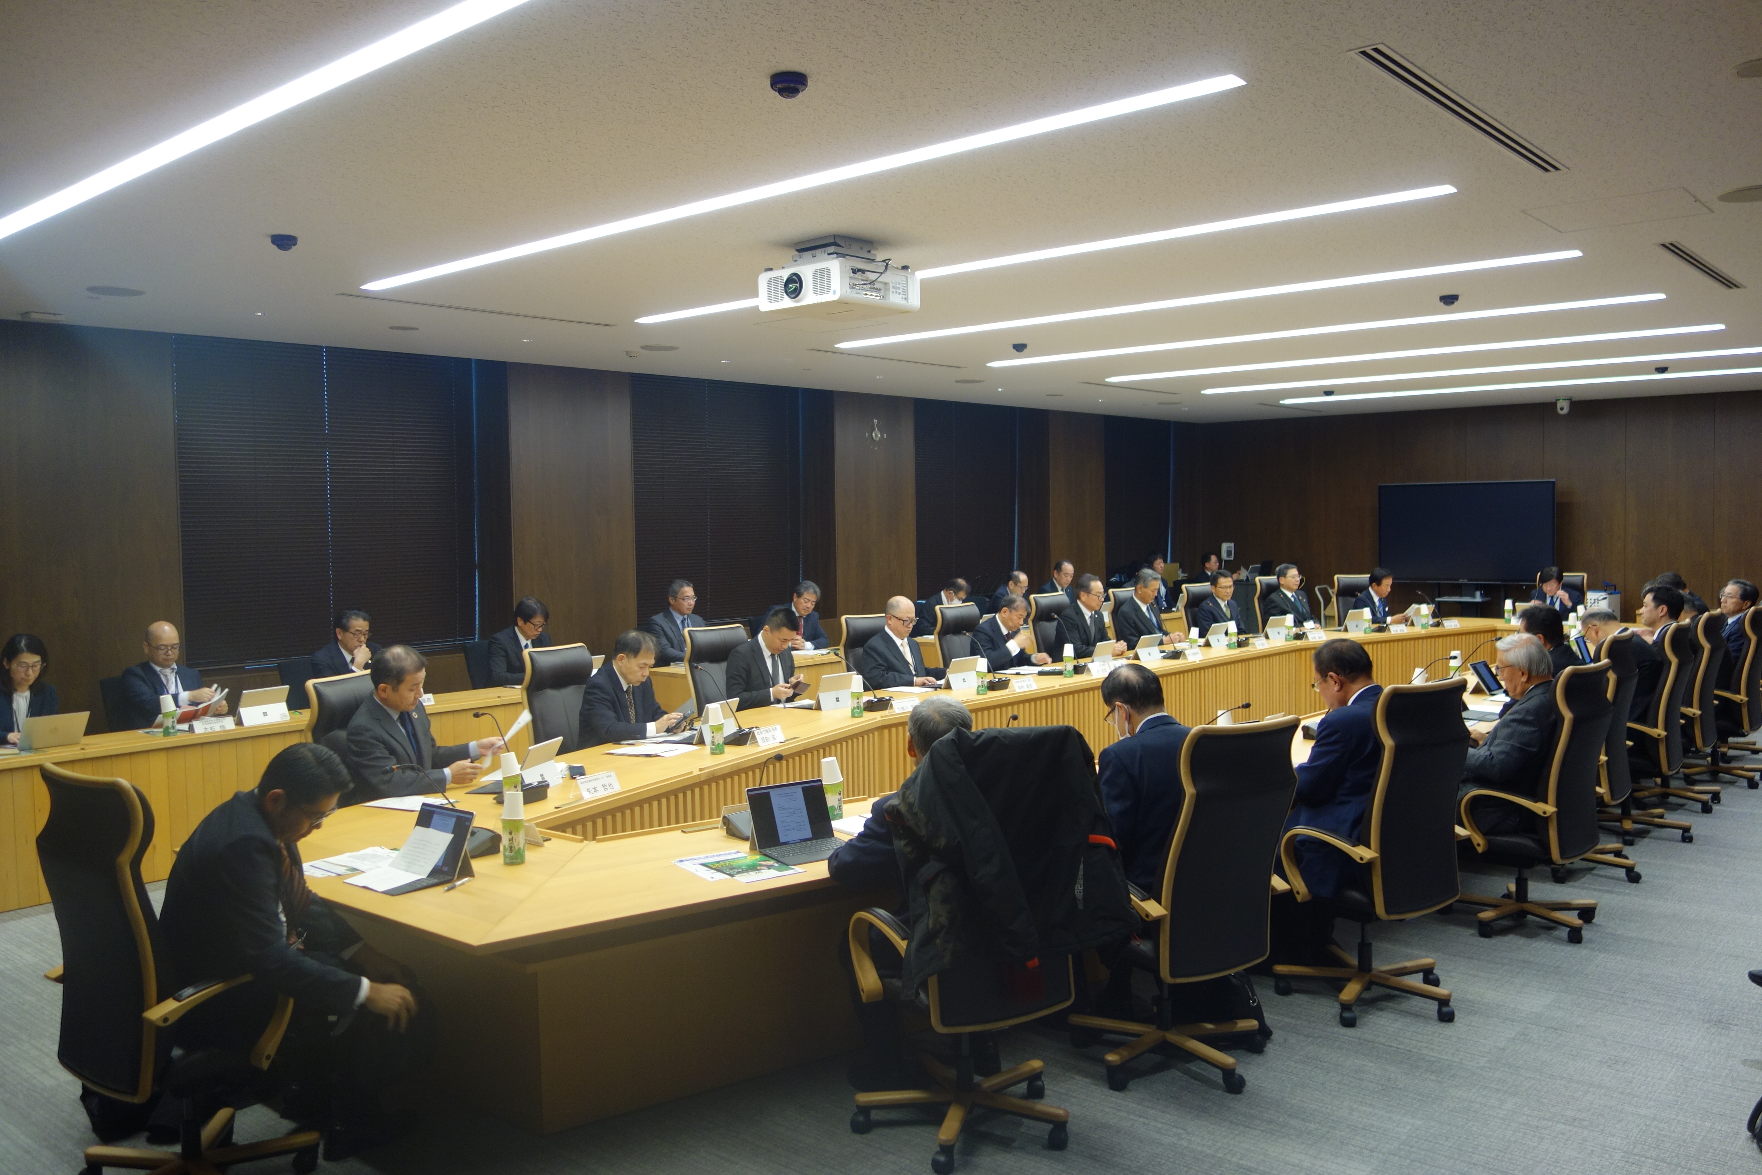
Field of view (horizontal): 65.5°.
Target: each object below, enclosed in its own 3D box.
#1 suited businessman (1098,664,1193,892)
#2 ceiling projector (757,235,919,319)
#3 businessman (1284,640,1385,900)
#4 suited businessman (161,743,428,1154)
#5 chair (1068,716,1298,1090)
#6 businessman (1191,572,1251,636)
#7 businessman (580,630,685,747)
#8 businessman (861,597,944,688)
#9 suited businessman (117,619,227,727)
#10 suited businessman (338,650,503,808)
[{"bbox_3d":[0.813,0.897,4.660,0.550,1.275,0.780,-3,4,-33],"label":"suited businessman"},{"bbox_3d":[-0.184,-1.368,6.095,0.500,0.290,0.515,2,4,42],"label":"ceiling projector"},{"bbox_3d":[1.654,0.850,5.199,0.550,1.290,0.780,-3,4,-37],"label":"businessman"},{"bbox_3d":[-1.635,1.038,3.757,0.760,1.180,0.540,-2,3,-27],"label":"suited businessman"},{"bbox_3d":[0.933,0.977,4.440,0.660,1.160,0.680,-3,3,-29],"label":"chair"},{"bbox_3d":[3.069,0.508,11.924,0.520,1.270,0.780,-3,3,-30],"label":"businessman"},{"bbox_3d":[-1.153,0.841,6.842,0.780,1.250,0.520,1,4,35],"label":"businessman"},{"bbox_3d":[0.222,0.710,8.800,0.740,1.280,0.520,2,4,41],"label":"businessman"},{"bbox_3d":[-3.963,0.814,7.702,0.800,1.235,0.560,2,4,44],"label":"suited businessman"},{"bbox_3d":[-1.821,0.893,5.613,0.780,1.290,0.520,1,3,29],"label":"suited businessman"}]

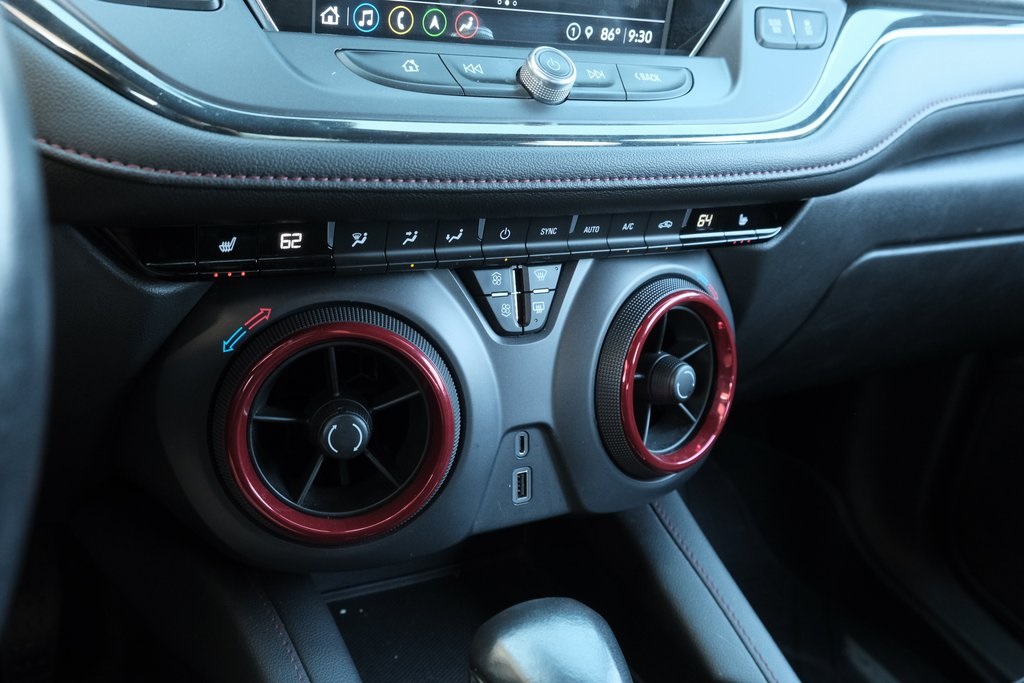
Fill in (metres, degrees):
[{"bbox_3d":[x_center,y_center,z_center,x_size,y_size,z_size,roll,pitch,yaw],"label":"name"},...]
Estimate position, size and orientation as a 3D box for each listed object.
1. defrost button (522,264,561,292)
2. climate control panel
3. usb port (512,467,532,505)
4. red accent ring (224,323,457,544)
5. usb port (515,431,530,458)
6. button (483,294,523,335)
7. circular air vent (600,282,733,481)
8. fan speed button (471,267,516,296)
[{"bbox_3d":[0.013,-0.030,0.418,0.019,0.013,0.007,-7,11,-28],"label":"defrost button"},{"bbox_3d":[0.001,-0.049,0.408,0.338,0.024,0.022,-7,11,-28],"label":"climate control panel"},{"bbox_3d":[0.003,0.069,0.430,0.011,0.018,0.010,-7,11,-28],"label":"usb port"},{"bbox_3d":[-0.071,0.038,0.371,0.094,0.094,0.013,-4,10,-15],"label":"red accent ring"},{"bbox_3d":[0.003,0.049,0.425,0.007,0.014,0.009,-7,11,-28],"label":"usb port"},{"bbox_3d":[-0.006,-0.013,0.409,0.019,0.017,0.007,-7,11,-28],"label":"button"},{"bbox_3d":[0.080,0.019,0.459,0.104,0.104,0.030,-10,13,-40],"label":"circular air vent"},{"bbox_3d":[-0.010,-0.028,0.406,0.022,0.013,0.007,-7,11,-28],"label":"fan speed button"}]

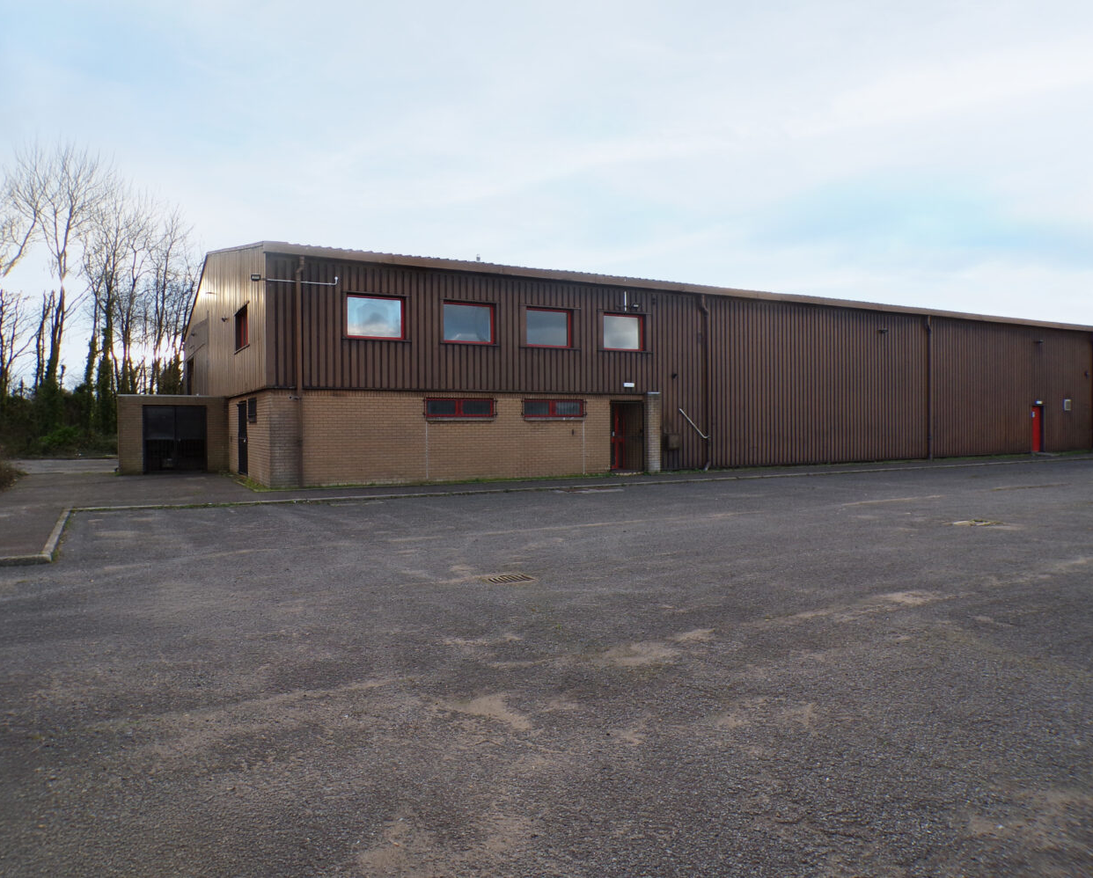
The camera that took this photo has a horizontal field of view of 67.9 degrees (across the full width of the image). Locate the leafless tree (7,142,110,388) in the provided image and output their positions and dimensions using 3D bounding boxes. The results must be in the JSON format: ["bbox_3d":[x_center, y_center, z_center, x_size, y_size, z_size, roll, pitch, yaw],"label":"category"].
[{"bbox_3d":[-27.405,-7.922,45.423,5.800,17.540,5.800,-1,1,-31],"label":"leafless tree"}]

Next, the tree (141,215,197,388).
[{"bbox_3d":[-25.117,-7.250,53.930,4.000,15.991,4.000,-1,1,-25],"label":"tree"}]

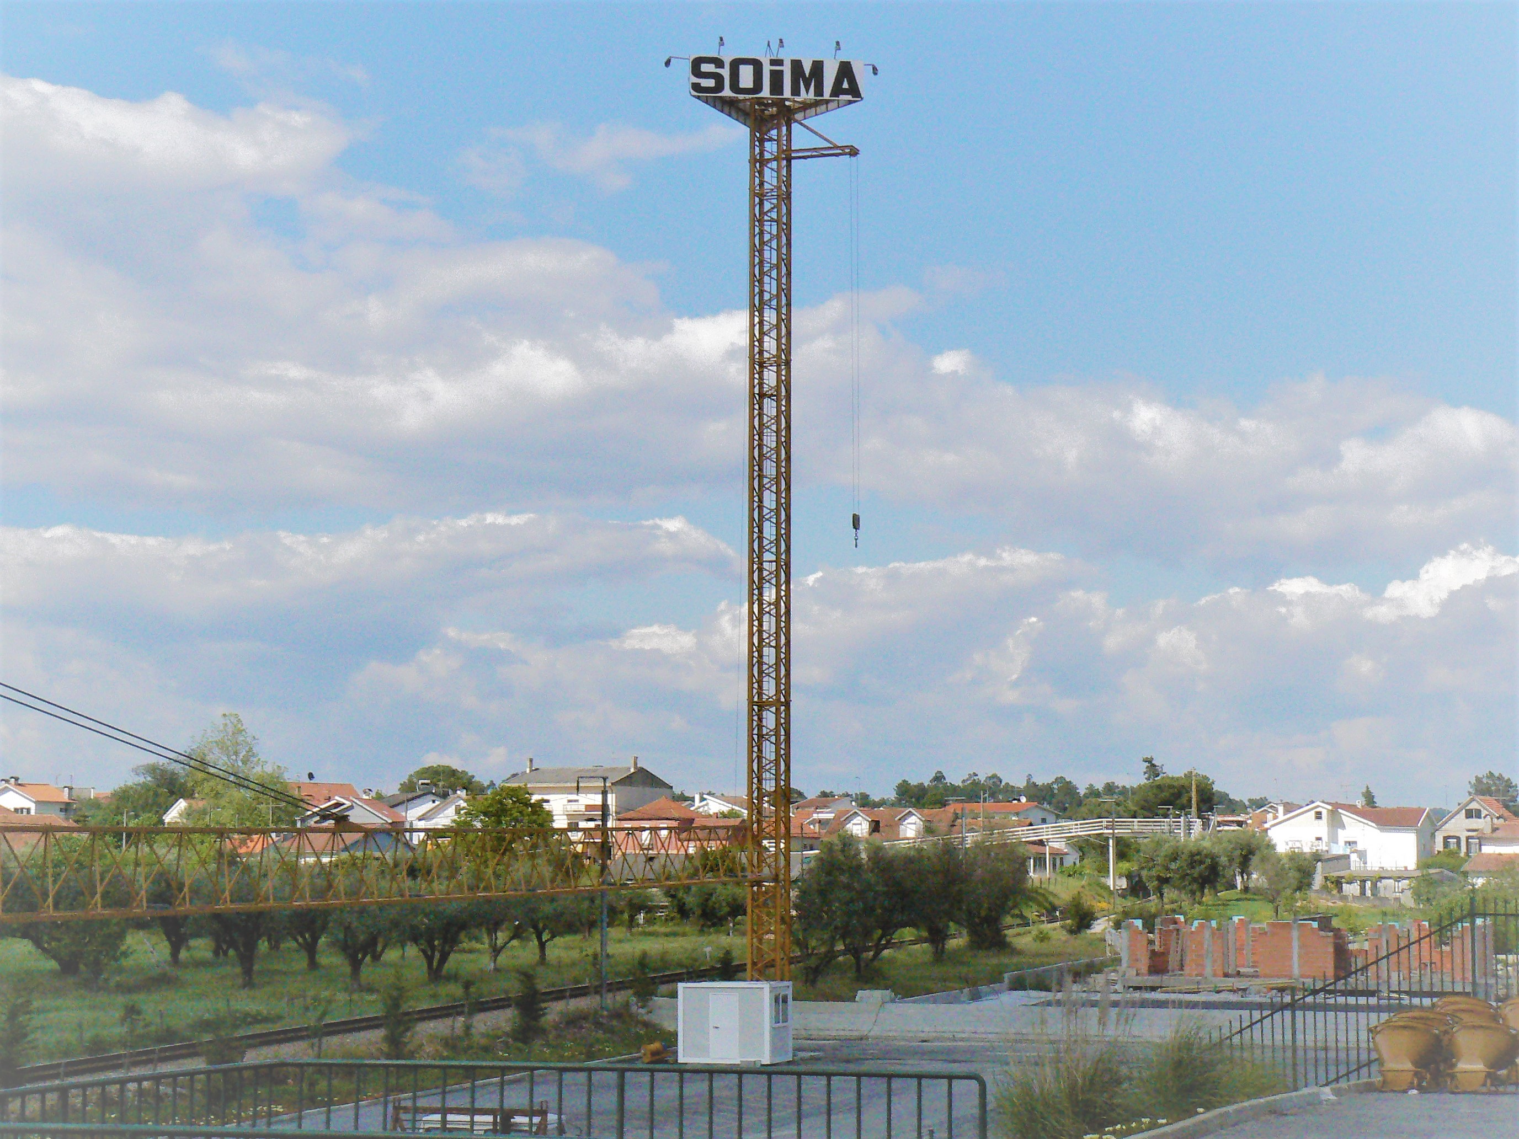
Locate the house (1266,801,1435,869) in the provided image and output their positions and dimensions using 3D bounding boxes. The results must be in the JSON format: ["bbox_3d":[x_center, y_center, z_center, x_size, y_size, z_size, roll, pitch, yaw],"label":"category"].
[{"bbox_3d":[63.545,29.137,320.684,16.800,8.383,11.000,-3,-6,25],"label":"house"}]

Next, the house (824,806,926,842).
[{"bbox_3d":[13.849,29.924,336.682,12.500,6.135,9.500,-3,-6,26],"label":"house"}]

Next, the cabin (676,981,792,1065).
[{"bbox_3d":[-0.750,14.388,94.962,3.040,2.500,2.340,-2,-6,18],"label":"cabin"}]

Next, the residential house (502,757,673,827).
[{"bbox_3d":[-18.720,26.531,323.949,14.500,11.429,11.500,-4,-7,33],"label":"residential house"}]

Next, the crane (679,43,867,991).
[{"bbox_3d":[0.340,-0.622,104.139,6.100,34.000,5.500,1,-6,-6],"label":"crane"}]

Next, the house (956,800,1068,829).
[{"bbox_3d":[31.728,33.150,388.612,12.000,5.852,9.000,-4,-7,35],"label":"house"}]

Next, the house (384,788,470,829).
[{"bbox_3d":[-35.446,27.304,323.874,9.500,6.803,10.000,-2,-6,20],"label":"house"}]

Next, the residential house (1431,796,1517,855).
[{"bbox_3d":[77.695,28.063,320.787,9.000,7.499,10.000,-2,-6,24],"label":"residential house"}]

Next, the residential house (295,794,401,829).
[{"bbox_3d":[-42.371,26.118,306.910,10.300,5.960,9.500,-1,-6,15],"label":"residential house"}]

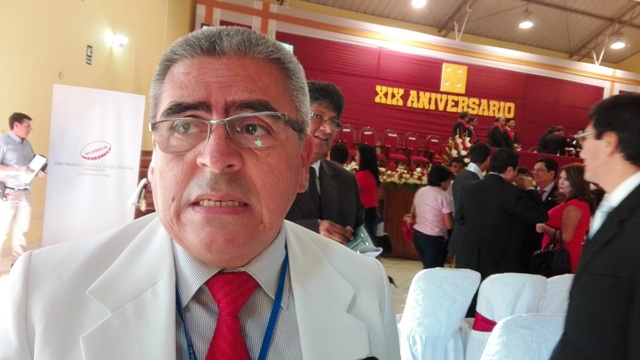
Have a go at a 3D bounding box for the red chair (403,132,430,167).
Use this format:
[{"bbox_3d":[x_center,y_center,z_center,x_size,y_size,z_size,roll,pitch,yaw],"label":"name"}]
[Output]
[{"bbox_3d":[2.161,-0.584,10.604,0.530,1.020,0.560,4,4,-13],"label":"red chair"}]

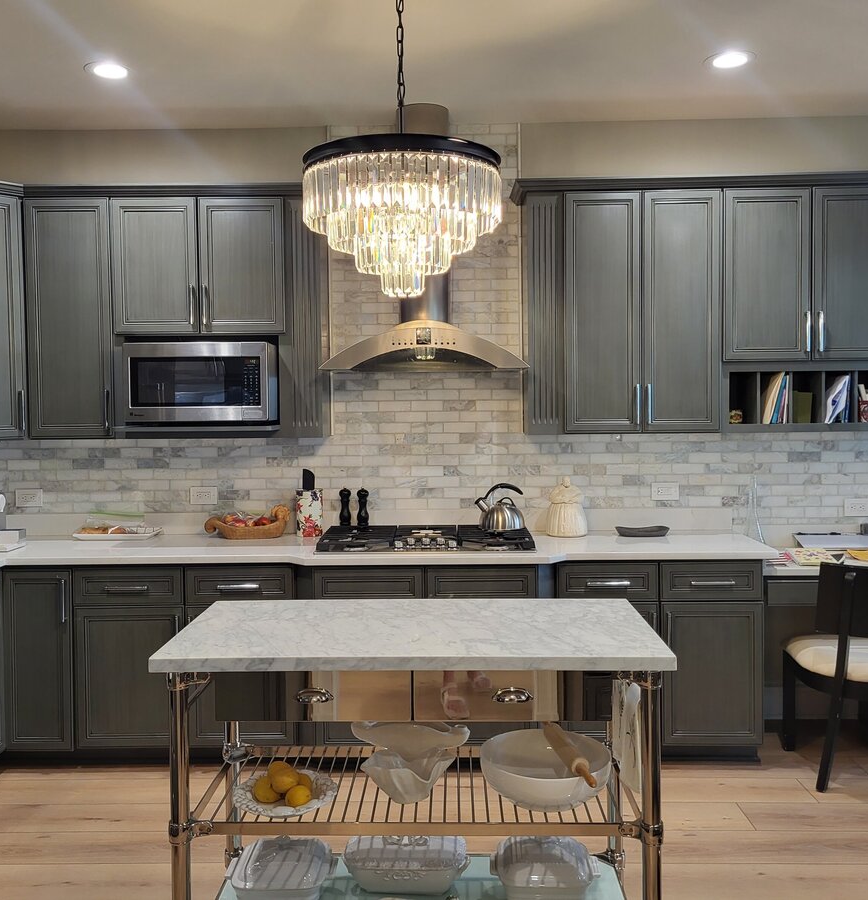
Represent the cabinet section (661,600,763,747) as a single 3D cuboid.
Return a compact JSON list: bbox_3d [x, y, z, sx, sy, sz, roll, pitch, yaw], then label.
[{"bbox_3d":[1.135,0.900,3.962,0.409,0.586,0.610,-1,2,1],"label":"cabinet section"}]

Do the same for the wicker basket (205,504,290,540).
[{"bbox_3d":[-0.868,0.334,4.199,0.396,0.157,0.190,-1,3,1],"label":"wicker basket"}]

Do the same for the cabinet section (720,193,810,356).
[{"bbox_3d":[1.441,-0.760,4.054,0.372,0.739,0.330,-1,2,1],"label":"cabinet section"}]

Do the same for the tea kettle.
[{"bbox_3d":[0.302,0.259,4.112,0.230,0.217,0.210,-1,3,0],"label":"tea kettle"}]

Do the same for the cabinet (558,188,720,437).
[{"bbox_3d":[0.907,-0.612,4.098,0.699,1.050,0.330,-1,3,1],"label":"cabinet"}]

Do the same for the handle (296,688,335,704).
[{"bbox_3d":[-0.303,0.627,2.293,0.097,0.041,0.030,-1,3,1],"label":"handle"}]

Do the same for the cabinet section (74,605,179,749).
[{"bbox_3d":[-1.237,0.923,3.994,0.447,0.586,0.610,-1,2,1],"label":"cabinet section"}]

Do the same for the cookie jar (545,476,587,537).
[{"bbox_3d":[0.613,0.263,4.137,0.190,0.280,0.180,-1,3,-5],"label":"cookie jar"}]

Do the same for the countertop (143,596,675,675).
[{"bbox_3d":[-0.046,0.491,2.438,1.250,0.036,0.613,0,3,1],"label":"countertop"}]

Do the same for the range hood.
[{"bbox_3d":[-0.040,-0.575,4.059,0.895,0.435,0.460,-1,3,1],"label":"range hood"}]

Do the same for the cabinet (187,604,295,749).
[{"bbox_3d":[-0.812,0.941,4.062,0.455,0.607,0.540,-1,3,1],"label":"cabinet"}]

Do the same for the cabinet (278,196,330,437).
[{"bbox_3d":[-0.579,-0.594,4.136,0.193,1.050,0.310,-1,3,1],"label":"cabinet"}]

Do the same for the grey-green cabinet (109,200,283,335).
[{"bbox_3d":[-1.033,-0.818,4.130,0.770,0.600,0.330,-1,3,1],"label":"grey-green cabinet"}]

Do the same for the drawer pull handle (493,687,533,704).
[{"bbox_3d":[0.190,0.590,2.167,0.096,0.040,0.028,-1,3,1],"label":"drawer pull handle"}]

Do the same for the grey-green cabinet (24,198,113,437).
[{"bbox_3d":[-1.595,-0.583,4.119,0.373,1.050,0.330,-1,3,1],"label":"grey-green cabinet"}]

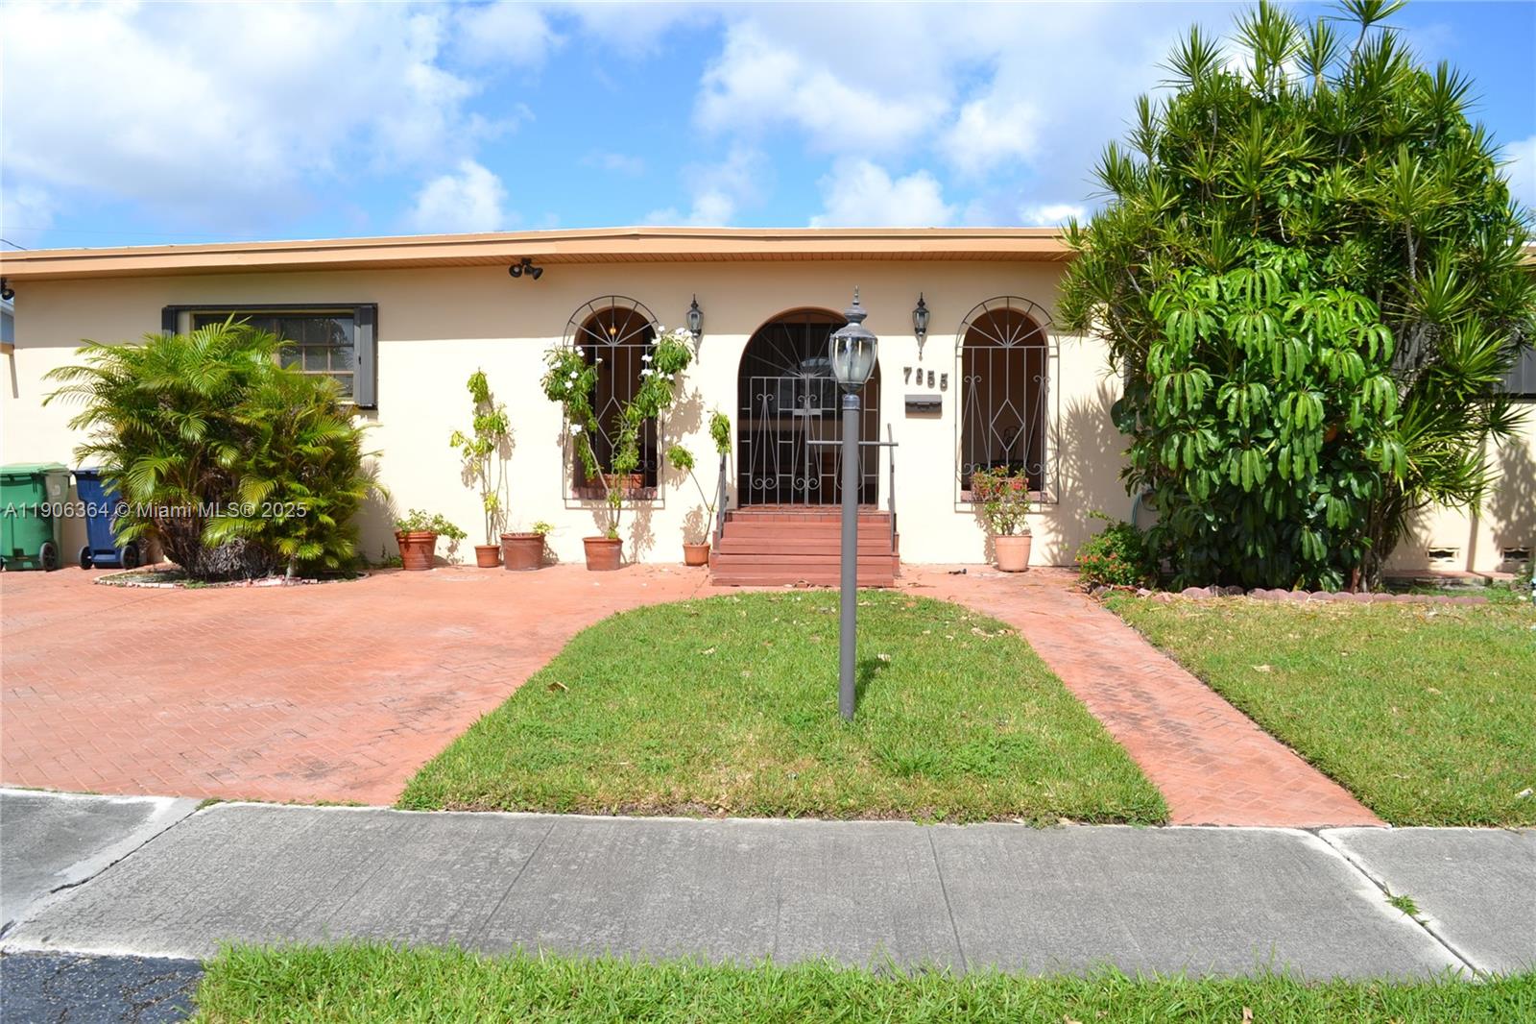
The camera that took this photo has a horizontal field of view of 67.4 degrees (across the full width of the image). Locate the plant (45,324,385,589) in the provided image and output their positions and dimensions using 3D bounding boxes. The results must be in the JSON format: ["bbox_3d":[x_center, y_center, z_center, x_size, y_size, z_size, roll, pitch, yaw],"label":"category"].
[{"bbox_3d":[-5.480,-0.630,11.350,3.100,2.600,2.600,0,4,2],"label":"plant"}]

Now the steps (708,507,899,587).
[{"bbox_3d":[0.370,0.327,11.600,1.840,0.650,1.450,0,4,2],"label":"steps"}]

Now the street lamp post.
[{"bbox_3d":[0.436,-0.020,6.040,0.260,2.280,0.260,0,4,2],"label":"street lamp post"}]

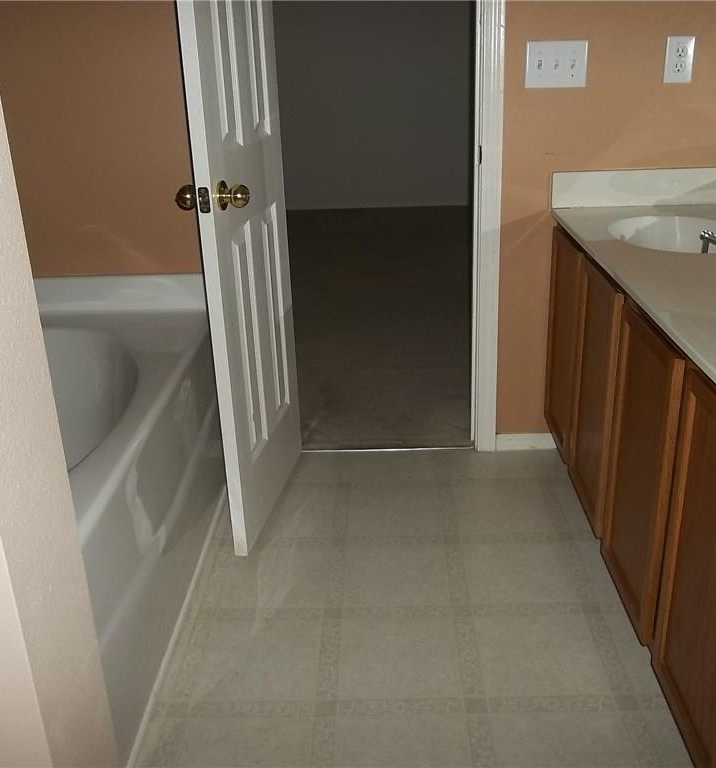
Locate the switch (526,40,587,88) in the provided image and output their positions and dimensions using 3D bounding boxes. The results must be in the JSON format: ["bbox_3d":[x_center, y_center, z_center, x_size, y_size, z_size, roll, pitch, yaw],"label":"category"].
[{"bbox_3d":[0.540,-0.867,2.169,0.162,0.117,0.008,-1,23,2],"label":"switch"}]

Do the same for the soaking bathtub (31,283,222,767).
[{"bbox_3d":[-0.957,0.258,1.873,1.040,0.623,1.500,-1,23,2],"label":"soaking bathtub"}]

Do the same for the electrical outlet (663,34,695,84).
[{"bbox_3d":[0.870,-0.875,2.159,0.072,0.116,0.008,-1,23,2],"label":"electrical outlet"}]

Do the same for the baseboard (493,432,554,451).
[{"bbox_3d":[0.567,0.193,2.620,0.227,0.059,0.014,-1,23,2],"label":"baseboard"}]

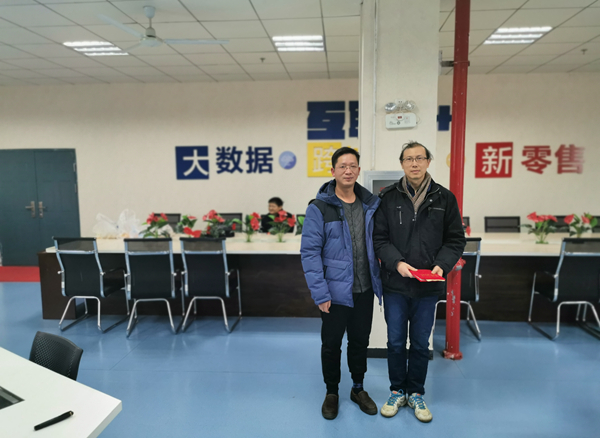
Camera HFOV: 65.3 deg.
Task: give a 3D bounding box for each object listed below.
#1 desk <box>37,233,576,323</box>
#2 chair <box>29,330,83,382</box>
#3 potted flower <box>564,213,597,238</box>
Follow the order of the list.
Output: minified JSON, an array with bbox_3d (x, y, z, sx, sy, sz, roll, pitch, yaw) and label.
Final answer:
[{"bbox_3d":[0.635,0.642,5.621,6.900,0.770,1.600,0,6,5],"label":"desk"},{"bbox_3d":[-1.335,0.991,2.109,0.500,0.820,0.530,4,7,36],"label":"chair"},{"bbox_3d":[3.108,0.101,5.189,0.321,0.347,0.320,0,6,5],"label":"potted flower"}]

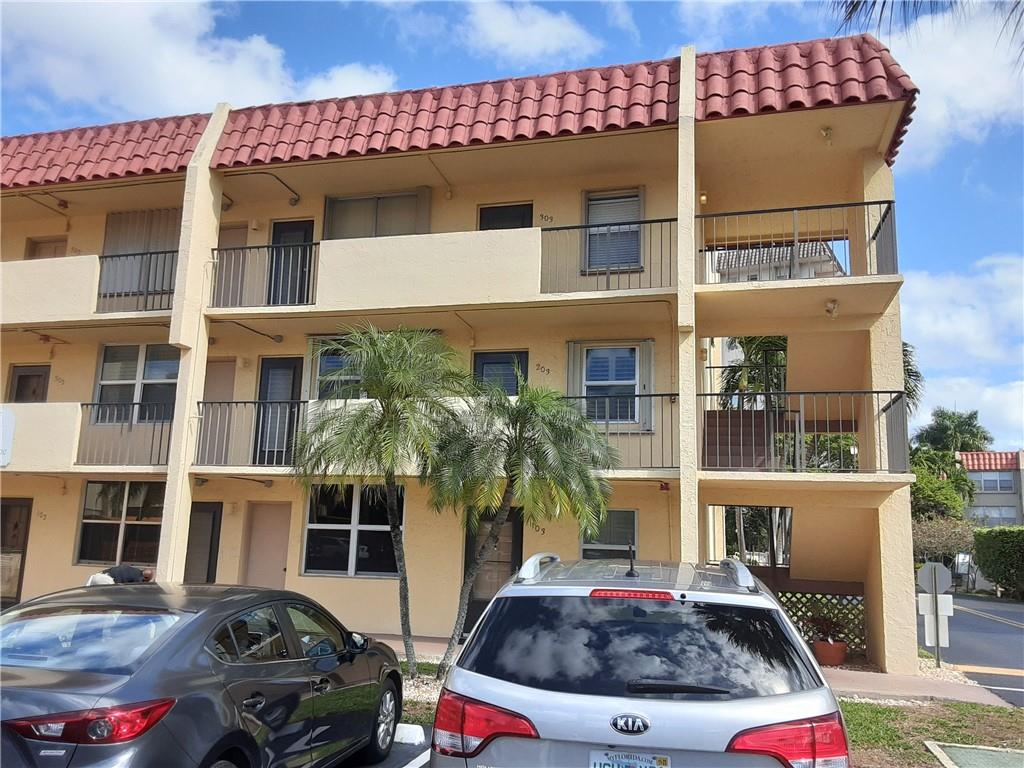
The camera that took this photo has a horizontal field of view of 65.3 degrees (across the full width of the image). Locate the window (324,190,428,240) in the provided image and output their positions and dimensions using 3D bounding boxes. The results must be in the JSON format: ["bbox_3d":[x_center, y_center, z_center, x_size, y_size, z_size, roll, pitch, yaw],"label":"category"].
[{"bbox_3d":[-2.486,-2.663,14.322,2.000,1.562,0.140,-1,-10,15],"label":"window"}]

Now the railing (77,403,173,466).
[{"bbox_3d":[-6.402,0.842,13.382,2.160,1.063,0.067,-1,-10,15],"label":"railing"}]

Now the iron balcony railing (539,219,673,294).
[{"bbox_3d":[1.518,-1.764,11.988,2.026,1.059,1.100,-1,-10,15],"label":"iron balcony railing"}]

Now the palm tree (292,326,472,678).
[{"bbox_3d":[-1.719,1.439,10.306,2.200,4.389,2.200,-1,-10,15],"label":"palm tree"}]

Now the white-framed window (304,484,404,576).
[{"bbox_3d":[-2.678,2.477,13.452,1.766,1.519,0.100,-1,-10,15],"label":"white-framed window"}]

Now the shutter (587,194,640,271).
[{"bbox_3d":[1.663,-2.524,13.156,0.913,1.381,0.140,-1,-10,15],"label":"shutter"}]

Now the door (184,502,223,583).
[{"bbox_3d":[-5.565,3.147,14.160,0.854,2.094,0.120,-1,-10,15],"label":"door"}]

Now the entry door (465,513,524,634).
[{"bbox_3d":[-0.294,3.030,12.714,0.934,2.076,0.100,-1,-10,15],"label":"entry door"}]

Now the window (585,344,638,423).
[{"bbox_3d":[1.581,0.000,12.729,0.877,1.241,0.120,-1,-10,15],"label":"window"}]

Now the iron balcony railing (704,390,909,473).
[{"bbox_3d":[3.942,0.758,11.122,2.591,1.032,1.555,-1,-10,15],"label":"iron balcony railing"}]

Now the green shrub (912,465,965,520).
[{"bbox_3d":[16.360,4.250,31.000,2.500,2.300,2.300,-1,-10,15],"label":"green shrub"}]

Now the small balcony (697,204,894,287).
[{"bbox_3d":[4.107,-1.786,11.820,2.644,1.091,1.552,-1,-10,15],"label":"small balcony"}]

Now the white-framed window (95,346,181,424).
[{"bbox_3d":[-7.097,-0.002,15.114,1.788,1.550,0.120,-1,-10,15],"label":"white-framed window"}]

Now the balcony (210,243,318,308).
[{"bbox_3d":[-4.077,-1.763,12.999,1.983,1.026,0.060,-1,-10,15],"label":"balcony"}]

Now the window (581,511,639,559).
[{"bbox_3d":[1.509,2.571,12.314,0.878,1.192,0.100,-1,-10,15],"label":"window"}]

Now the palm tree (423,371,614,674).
[{"bbox_3d":[0.083,1.772,9.841,2.320,3.691,2.320,-1,-10,15],"label":"palm tree"}]

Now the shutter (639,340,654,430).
[{"bbox_3d":[2.109,0.029,12.544,0.253,1.446,0.124,-1,-10,15],"label":"shutter"}]

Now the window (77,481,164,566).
[{"bbox_3d":[-7.131,2.564,14.628,1.890,1.552,0.100,-1,-10,15],"label":"window"}]

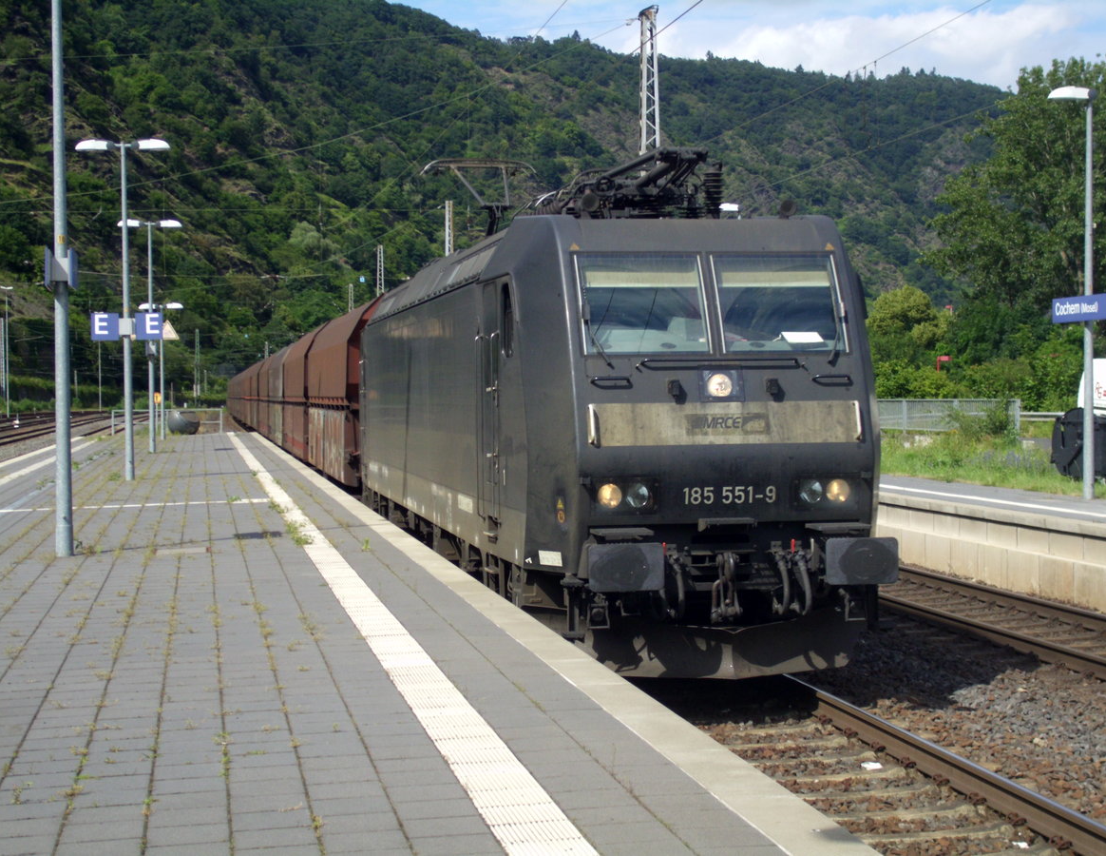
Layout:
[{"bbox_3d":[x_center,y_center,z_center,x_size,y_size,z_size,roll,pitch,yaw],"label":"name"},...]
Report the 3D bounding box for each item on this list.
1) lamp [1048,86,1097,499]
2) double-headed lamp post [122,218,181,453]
[{"bbox_3d":[7.131,-1.859,28.500,0.720,5.660,0.290,-1,1,-10],"label":"lamp"},{"bbox_3d":[-10.742,-2.460,55.500,1.690,6.250,0.300,-1,1,-10],"label":"double-headed lamp post"}]

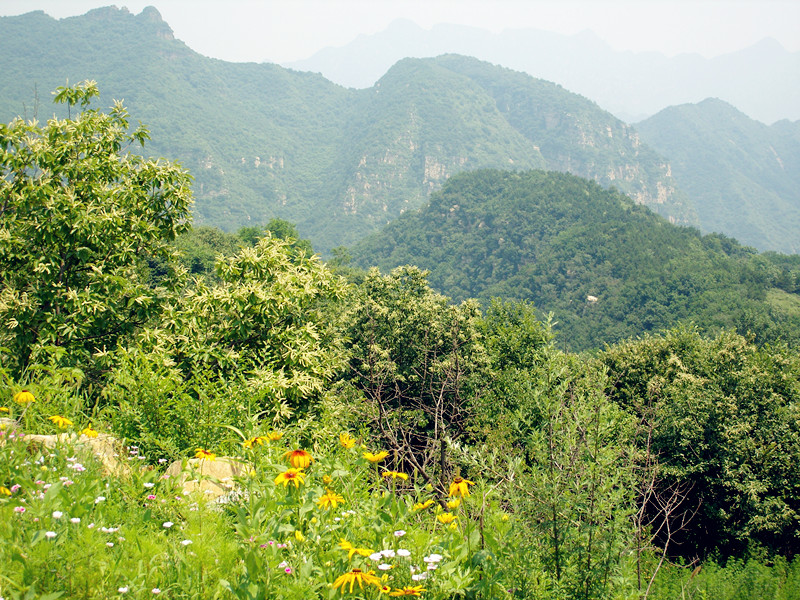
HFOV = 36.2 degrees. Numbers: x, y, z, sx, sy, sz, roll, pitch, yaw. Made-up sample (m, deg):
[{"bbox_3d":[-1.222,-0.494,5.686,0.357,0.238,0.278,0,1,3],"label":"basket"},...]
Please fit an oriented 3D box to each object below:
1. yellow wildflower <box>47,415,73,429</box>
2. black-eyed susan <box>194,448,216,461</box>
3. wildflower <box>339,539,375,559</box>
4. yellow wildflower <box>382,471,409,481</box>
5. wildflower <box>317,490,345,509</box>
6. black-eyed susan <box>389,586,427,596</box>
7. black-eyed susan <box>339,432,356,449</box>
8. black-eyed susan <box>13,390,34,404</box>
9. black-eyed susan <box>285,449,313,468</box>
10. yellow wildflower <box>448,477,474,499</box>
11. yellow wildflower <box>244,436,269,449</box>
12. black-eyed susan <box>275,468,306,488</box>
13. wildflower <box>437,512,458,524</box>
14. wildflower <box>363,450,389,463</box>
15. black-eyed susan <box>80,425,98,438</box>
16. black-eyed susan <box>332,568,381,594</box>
[{"bbox_3d":[-1.164,0.418,4.200,0.080,0.035,0.080,0,3,0],"label":"yellow wildflower"},{"bbox_3d":[-0.715,0.569,4.500,0.080,0.030,0.080,7,11,-10],"label":"black-eyed susan"},{"bbox_3d":[-0.093,0.540,2.650,0.076,0.036,0.076,0,3,0],"label":"wildflower"},{"bbox_3d":[-0.013,0.517,3.600,0.076,0.024,0.076,0,3,0],"label":"yellow wildflower"},{"bbox_3d":[-0.193,0.554,3.400,0.080,0.032,0.080,0,12,-3],"label":"wildflower"},{"bbox_3d":[0.015,0.595,2.500,0.080,0.018,0.080,0,4,0],"label":"black-eyed susan"},{"bbox_3d":[-0.168,0.453,3.950,0.066,0.042,0.066,28,15,0],"label":"black-eyed susan"},{"bbox_3d":[-1.399,0.364,4.550,0.078,0.042,0.078,0,3,0],"label":"black-eyed susan"},{"bbox_3d":[-0.274,0.427,3.300,0.082,0.045,0.082,0,12,-5],"label":"black-eyed susan"},{"bbox_3d":[0.171,0.520,3.400,0.070,0.052,0.070,0,3,0],"label":"yellow wildflower"},{"bbox_3d":[-0.470,0.465,4.000,0.085,0.030,0.085,0,4,-7],"label":"yellow wildflower"},{"bbox_3d":[-0.286,0.466,3.200,0.082,0.035,0.082,0,19,-5],"label":"black-eyed susan"},{"bbox_3d":[0.140,0.642,3.600,0.065,0.030,0.065,0,4,2],"label":"wildflower"},{"bbox_3d":[-0.073,0.466,3.650,0.078,0.030,0.078,0,3,0],"label":"wildflower"},{"bbox_3d":[-1.103,0.467,4.350,0.063,0.042,0.063,0,3,0],"label":"black-eyed susan"},{"bbox_3d":[-0.085,0.552,2.400,0.094,0.038,0.094,0,4,-2],"label":"black-eyed susan"}]

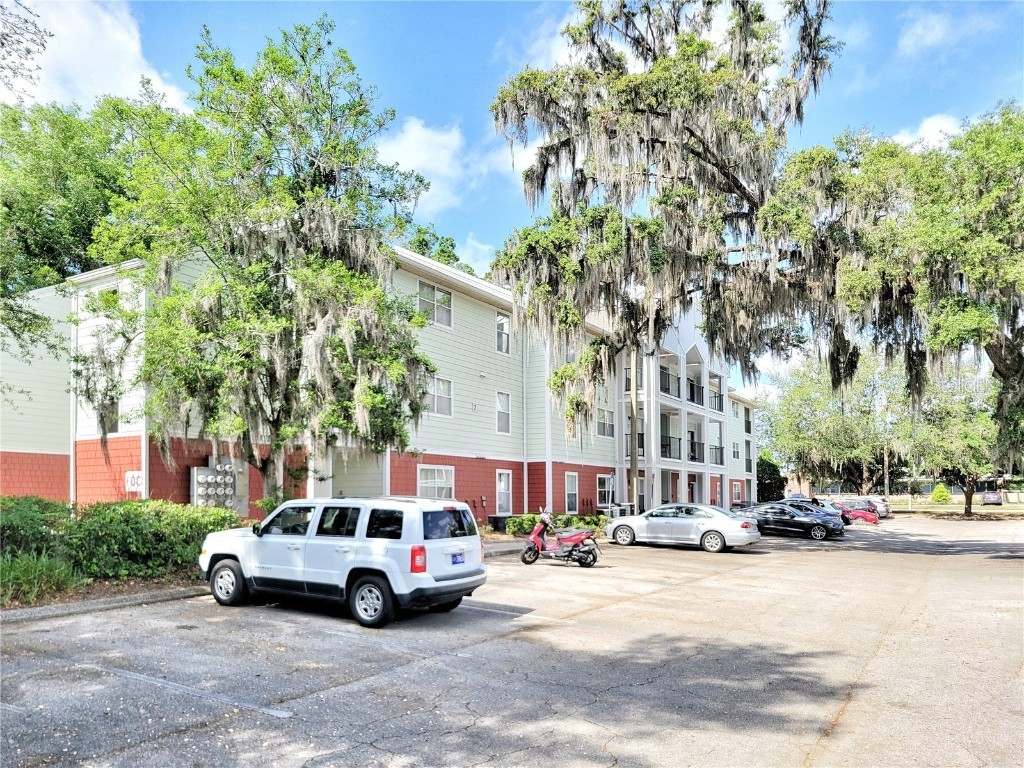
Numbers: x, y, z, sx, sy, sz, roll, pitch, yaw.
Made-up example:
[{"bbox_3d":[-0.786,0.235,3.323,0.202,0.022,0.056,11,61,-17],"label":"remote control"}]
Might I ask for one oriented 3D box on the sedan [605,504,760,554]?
[{"bbox_3d":[5.211,4.476,24.493,4.870,1.480,1.830,-3,-8,28],"label":"sedan"}]

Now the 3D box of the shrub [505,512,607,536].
[{"bbox_3d":[1.586,5.016,27.350,3.800,0.800,1.200,2,-7,-11],"label":"shrub"}]

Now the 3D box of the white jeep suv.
[{"bbox_3d":[-2.588,2.487,11.484,4.410,1.660,1.800,-3,-8,29],"label":"white jeep suv"}]

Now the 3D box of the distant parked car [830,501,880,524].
[{"bbox_3d":[19.090,7.662,45.589,4.400,1.430,1.780,-3,-8,28],"label":"distant parked car"}]

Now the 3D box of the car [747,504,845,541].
[{"bbox_3d":[10.461,5.356,30.188,4.750,1.400,1.900,-3,-8,27],"label":"car"}]

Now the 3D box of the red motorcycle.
[{"bbox_3d":[1.187,3.722,18.378,1.920,1.250,0.720,-3,-8,27],"label":"red motorcycle"}]

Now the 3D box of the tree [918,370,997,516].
[{"bbox_3d":[33.319,4.562,57.663,6.000,10.600,6.000,-3,-8,30],"label":"tree"}]

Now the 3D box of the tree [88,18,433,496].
[{"bbox_3d":[-5.127,-1.860,16.919,7.000,11.500,6.500,3,-8,-18],"label":"tree"}]

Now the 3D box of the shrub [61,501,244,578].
[{"bbox_3d":[-6.839,3.012,14.978,1.400,1.250,3.400,-3,-8,28],"label":"shrub"}]

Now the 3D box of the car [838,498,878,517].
[{"bbox_3d":[21.529,8.307,51.094,4.500,1.500,1.800,-3,-8,28],"label":"car"}]

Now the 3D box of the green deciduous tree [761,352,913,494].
[{"bbox_3d":[30.245,4.279,71.863,13.600,13.800,12.500,-2,-8,23],"label":"green deciduous tree"}]

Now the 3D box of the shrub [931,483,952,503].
[{"bbox_3d":[42.457,10.718,76.125,2.100,2.000,2.100,-3,-8,29],"label":"shrub"}]

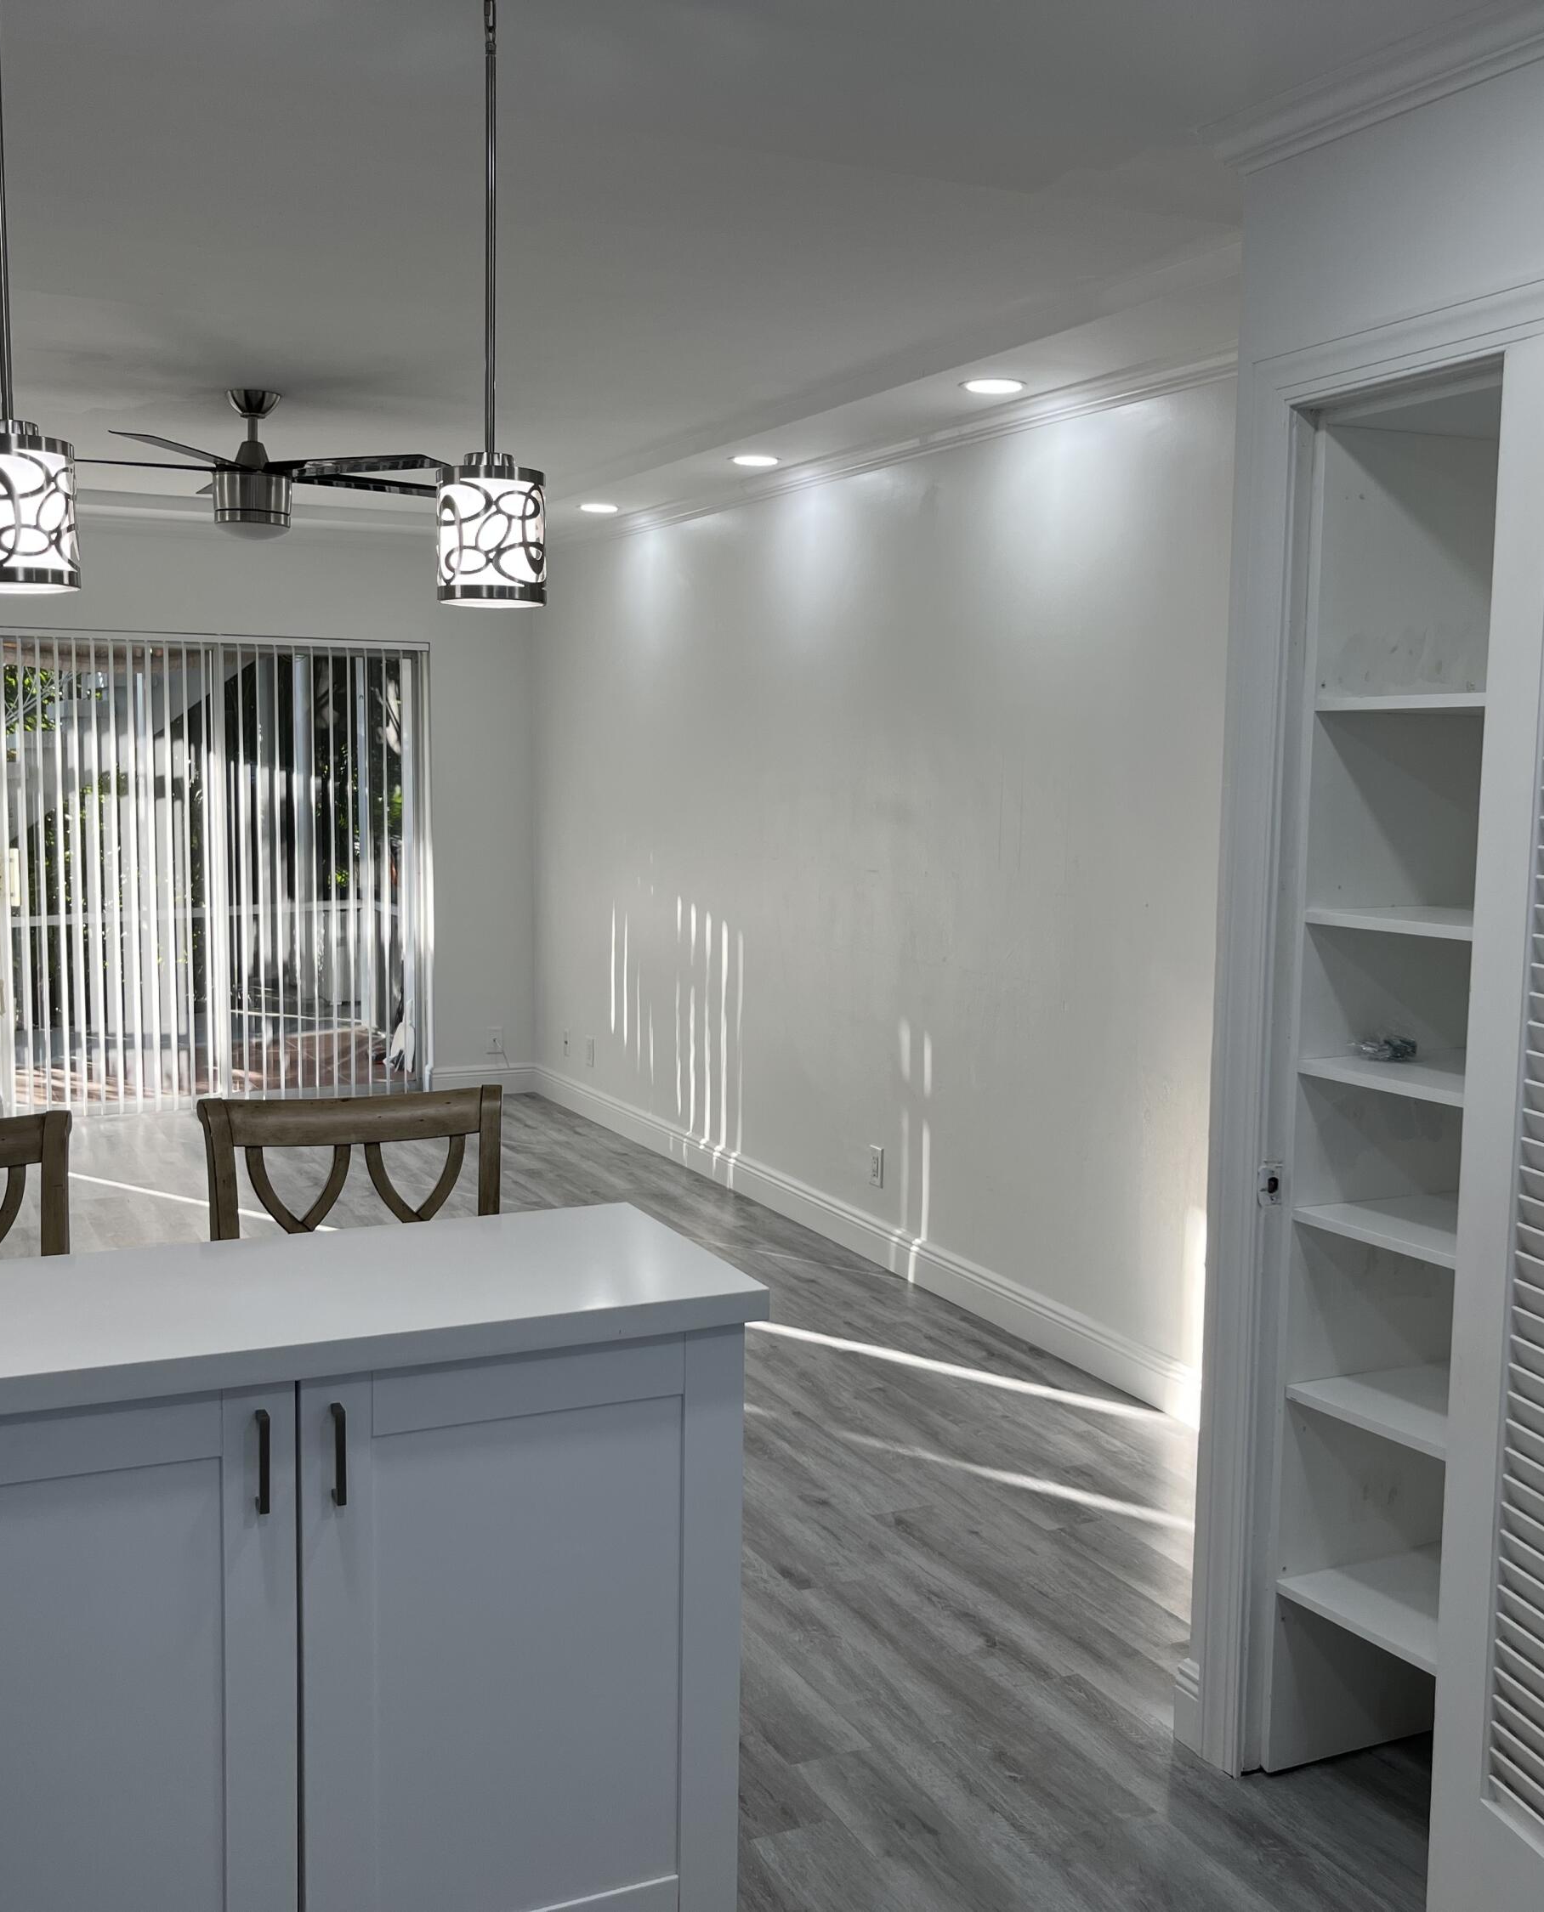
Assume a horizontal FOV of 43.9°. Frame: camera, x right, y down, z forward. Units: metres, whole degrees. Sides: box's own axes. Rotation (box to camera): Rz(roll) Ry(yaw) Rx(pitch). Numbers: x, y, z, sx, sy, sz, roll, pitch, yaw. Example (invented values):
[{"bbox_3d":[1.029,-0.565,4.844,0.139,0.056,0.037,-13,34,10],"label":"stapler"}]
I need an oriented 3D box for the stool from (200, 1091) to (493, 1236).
[{"bbox_3d":[-0.586,0.746,2.885,0.470,1.015,0.530,-2,6,-22],"label":"stool"}]

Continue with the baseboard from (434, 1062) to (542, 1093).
[{"bbox_3d":[-1.319,0.580,8.773,0.500,0.130,0.020,-2,6,-25],"label":"baseboard"}]

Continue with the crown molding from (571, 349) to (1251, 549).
[{"bbox_3d":[0.043,-1.539,6.236,0.070,0.070,5.270,-2,6,-25],"label":"crown molding"}]

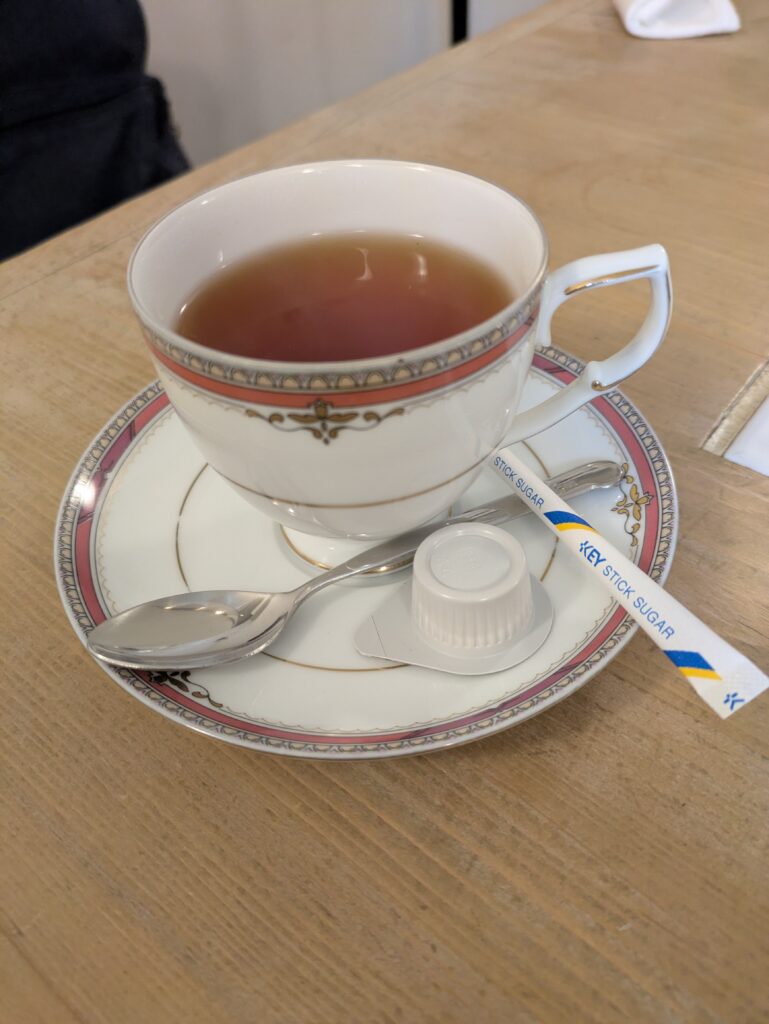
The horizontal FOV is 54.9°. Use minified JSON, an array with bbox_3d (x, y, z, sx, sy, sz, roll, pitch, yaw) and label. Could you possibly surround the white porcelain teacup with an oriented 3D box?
[{"bbox_3d":[0.006,-0.026,0.170,0.107,0.076,0.080,0,47,4],"label":"white porcelain teacup"}]

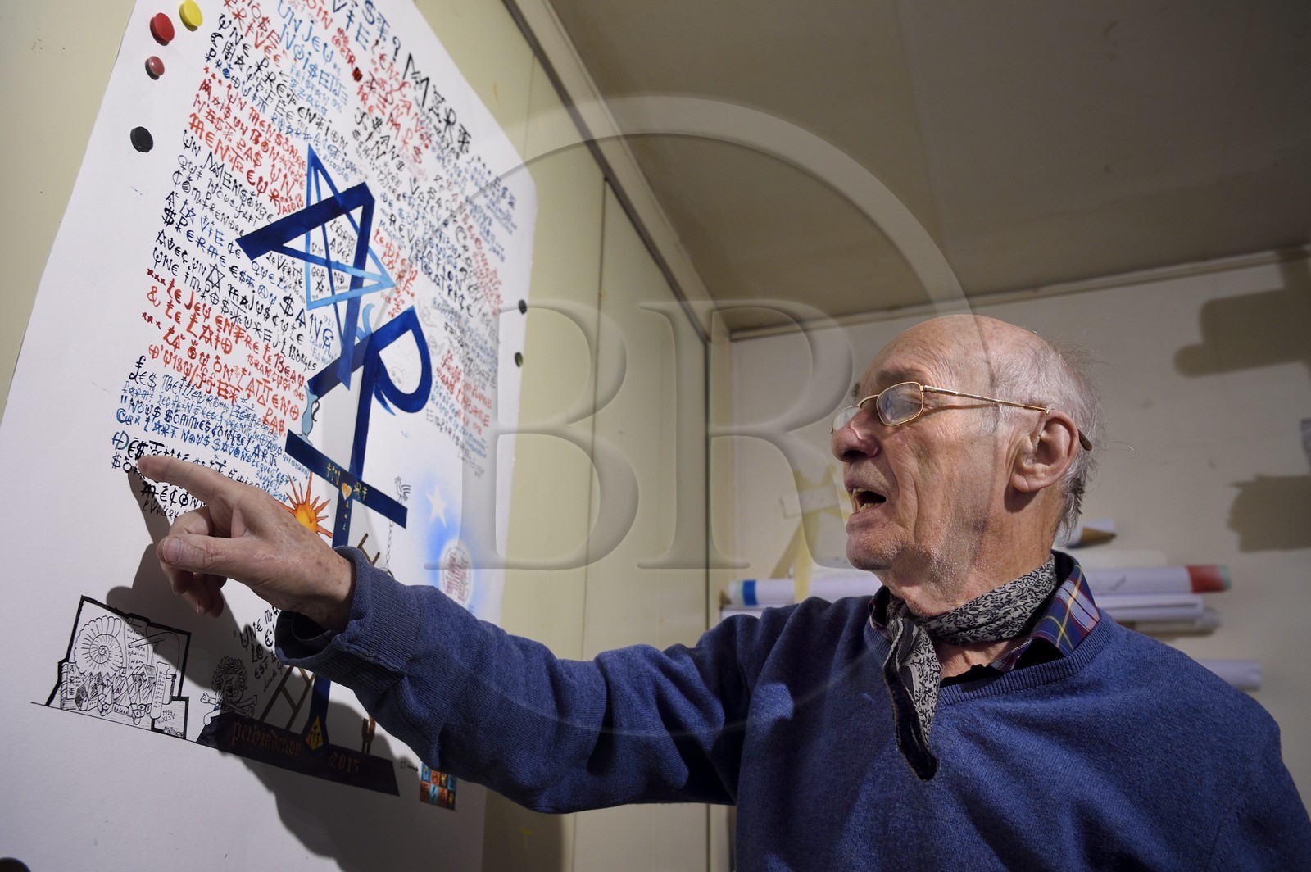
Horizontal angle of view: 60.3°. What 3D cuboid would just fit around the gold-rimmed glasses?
[{"bbox_3d":[0.225,-0.003,0.858,0.143,0.040,0.141,10,-15,-18],"label":"gold-rimmed glasses"}]

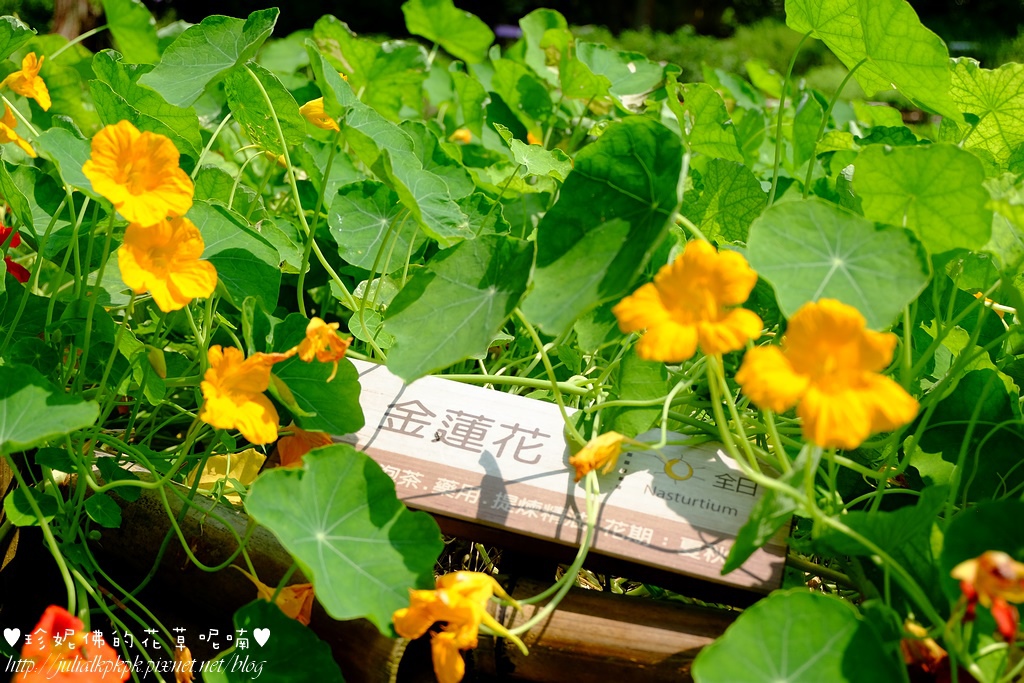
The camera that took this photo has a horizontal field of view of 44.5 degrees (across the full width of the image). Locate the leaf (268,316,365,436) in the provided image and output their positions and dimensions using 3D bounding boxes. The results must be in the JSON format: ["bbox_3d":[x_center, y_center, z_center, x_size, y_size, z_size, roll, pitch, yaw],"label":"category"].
[{"bbox_3d":[-0.113,0.019,0.710,0.055,0.015,0.079,17,62,-1],"label":"leaf"}]

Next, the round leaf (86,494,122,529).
[{"bbox_3d":[-0.202,0.084,0.620,0.019,0.017,0.006,-3,-20,-7],"label":"round leaf"}]

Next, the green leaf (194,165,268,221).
[{"bbox_3d":[-0.167,-0.086,0.740,0.046,0.036,0.018,2,0,6],"label":"green leaf"}]

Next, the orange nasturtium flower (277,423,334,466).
[{"bbox_3d":[-0.108,0.055,0.650,0.036,0.030,0.030,0,11,0],"label":"orange nasturtium flower"}]

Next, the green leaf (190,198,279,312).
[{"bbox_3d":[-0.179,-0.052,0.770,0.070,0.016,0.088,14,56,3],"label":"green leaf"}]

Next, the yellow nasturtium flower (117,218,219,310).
[{"bbox_3d":[-0.193,-0.043,0.700,0.054,0.052,0.032,3,-16,0],"label":"yellow nasturtium flower"}]

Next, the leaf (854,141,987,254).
[{"bbox_3d":[0.226,-0.079,0.690,0.074,0.062,0.018,2,9,5],"label":"leaf"}]

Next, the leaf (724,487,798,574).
[{"bbox_3d":[0.131,0.096,0.650,0.023,0.062,0.015,38,-3,42],"label":"leaf"}]

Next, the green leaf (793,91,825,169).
[{"bbox_3d":[0.267,-0.190,1.120,0.014,0.076,0.038,15,-23,-39],"label":"green leaf"}]

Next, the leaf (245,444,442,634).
[{"bbox_3d":[-0.074,0.087,0.550,0.084,0.022,0.085,-1,67,-4],"label":"leaf"}]

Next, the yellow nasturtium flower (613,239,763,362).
[{"bbox_3d":[0.070,-0.016,0.500,0.057,0.048,0.036,-1,5,-3],"label":"yellow nasturtium flower"}]

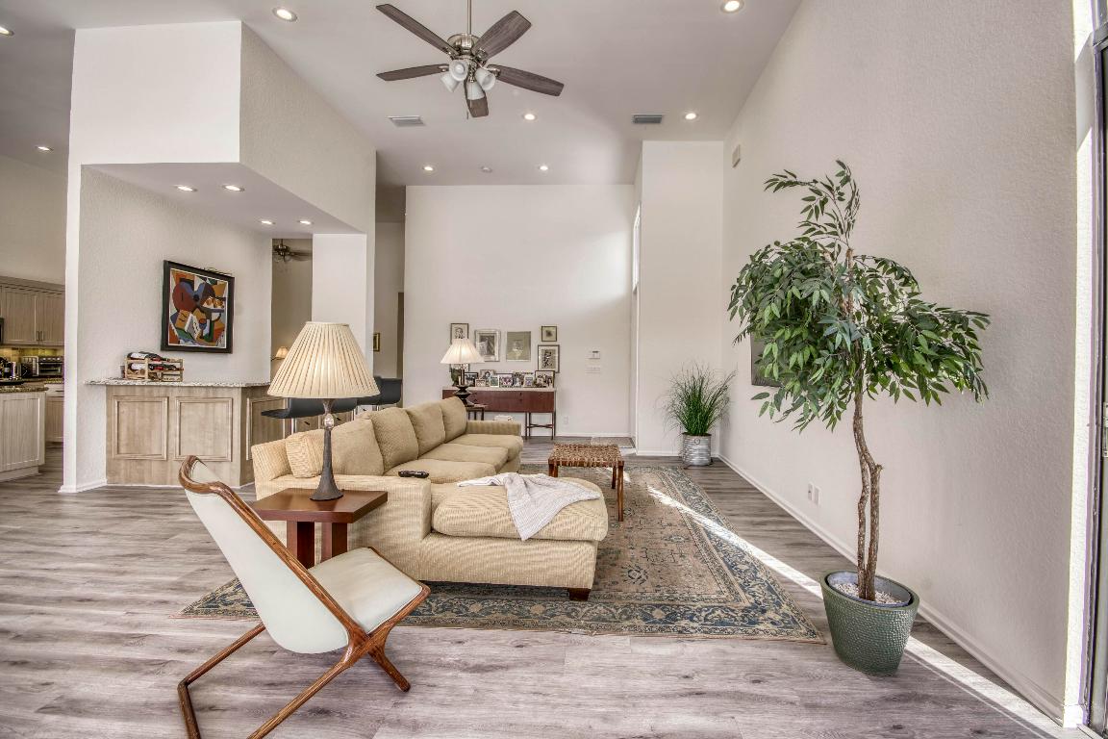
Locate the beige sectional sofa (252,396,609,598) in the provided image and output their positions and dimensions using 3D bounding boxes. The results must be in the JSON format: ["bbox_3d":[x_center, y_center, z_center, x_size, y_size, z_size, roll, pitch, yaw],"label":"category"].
[{"bbox_3d":[-0.576,0.743,3.859,1.930,0.880,2.820,1,0,5],"label":"beige sectional sofa"}]

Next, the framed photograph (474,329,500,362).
[{"bbox_3d":[-1.201,-0.433,8.373,0.470,0.555,0.030,1,0,6],"label":"framed photograph"}]

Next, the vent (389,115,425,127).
[{"bbox_3d":[-1.956,-3.311,6.176,0.400,0.030,0.230,1,0,6],"label":"vent"}]

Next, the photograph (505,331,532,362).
[{"bbox_3d":[-0.620,-0.408,8.128,0.452,0.519,0.035,1,0,5],"label":"photograph"}]

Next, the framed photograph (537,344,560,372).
[{"bbox_3d":[-0.094,-0.188,8.260,0.386,0.490,0.030,1,0,6],"label":"framed photograph"}]

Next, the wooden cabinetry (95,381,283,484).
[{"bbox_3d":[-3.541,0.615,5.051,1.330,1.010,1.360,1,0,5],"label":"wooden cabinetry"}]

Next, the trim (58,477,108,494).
[{"bbox_3d":[-4.495,1.111,4.437,0.140,0.080,0.330,1,0,6],"label":"trim"}]

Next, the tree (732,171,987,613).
[{"bbox_3d":[1.254,0.036,1.956,0.950,1.800,0.880,1,0,6],"label":"tree"}]

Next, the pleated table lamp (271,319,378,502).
[{"bbox_3d":[-1.130,0.204,2.285,0.489,0.860,0.489,1,0,5],"label":"pleated table lamp"}]

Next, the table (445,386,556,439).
[{"bbox_3d":[-0.936,0.747,8.110,1.970,0.850,0.460,1,0,6],"label":"table"}]

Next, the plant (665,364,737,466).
[{"bbox_3d":[1.894,0.573,6.004,0.900,1.283,0.840,1,0,5],"label":"plant"}]

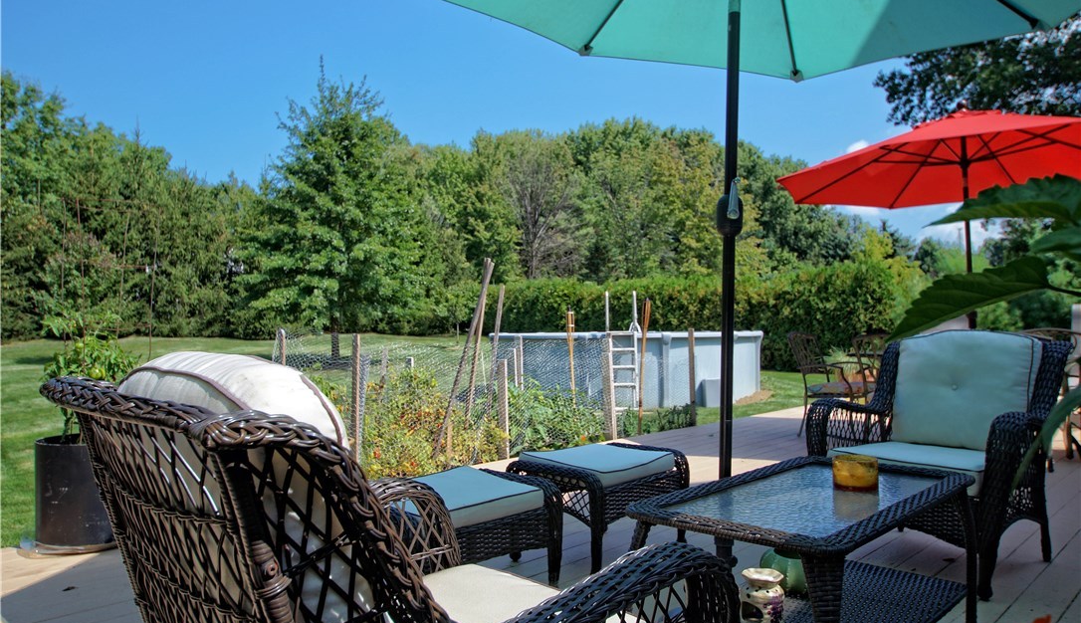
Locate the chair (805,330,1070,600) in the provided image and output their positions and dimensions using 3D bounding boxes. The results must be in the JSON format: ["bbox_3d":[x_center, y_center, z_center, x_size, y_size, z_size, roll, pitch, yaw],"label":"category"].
[{"bbox_3d":[1.655,0.550,3.002,0.785,0.940,0.740,2,-3,-40],"label":"chair"}]

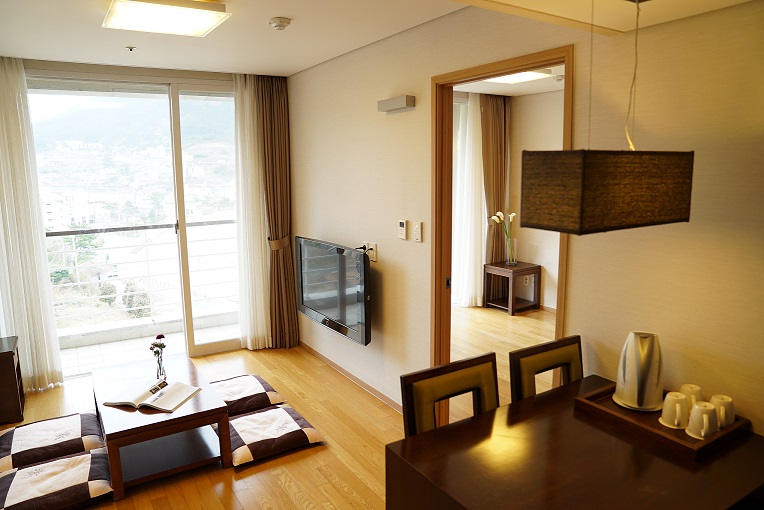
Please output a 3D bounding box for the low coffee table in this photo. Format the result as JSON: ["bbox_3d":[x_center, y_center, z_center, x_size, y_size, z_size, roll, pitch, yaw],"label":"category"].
[{"bbox_3d":[-1.303,0.929,2.954,0.561,0.347,0.924,-7,11,-32],"label":"low coffee table"}]

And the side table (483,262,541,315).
[{"bbox_3d":[1.494,0.370,5.811,0.498,0.478,0.453,-7,11,-32],"label":"side table"}]

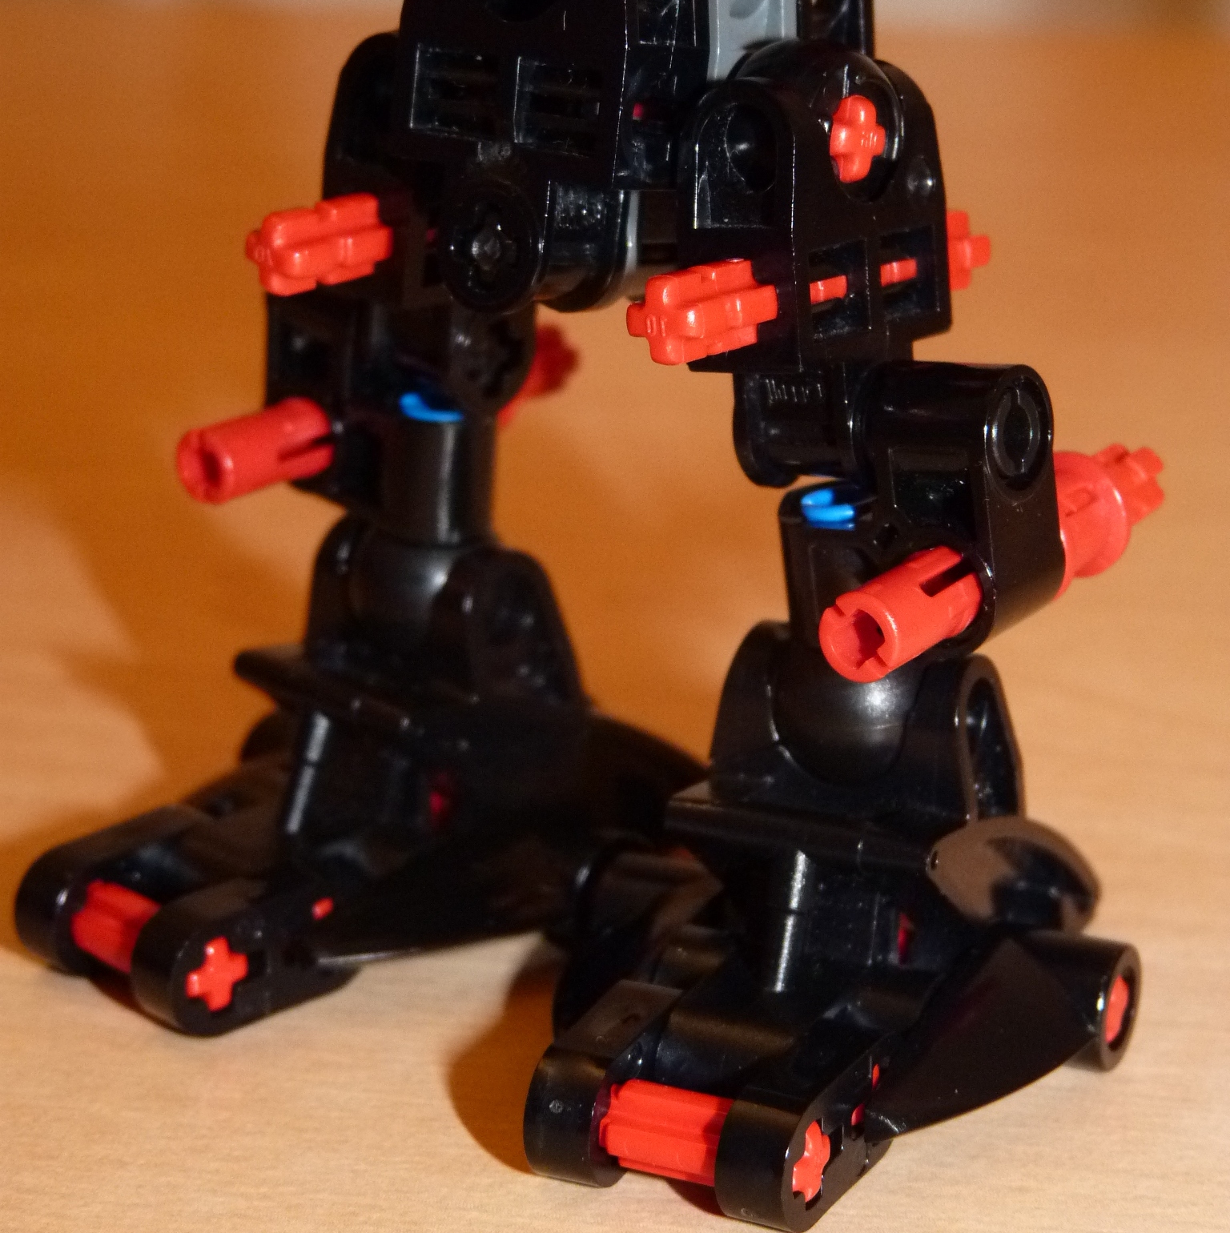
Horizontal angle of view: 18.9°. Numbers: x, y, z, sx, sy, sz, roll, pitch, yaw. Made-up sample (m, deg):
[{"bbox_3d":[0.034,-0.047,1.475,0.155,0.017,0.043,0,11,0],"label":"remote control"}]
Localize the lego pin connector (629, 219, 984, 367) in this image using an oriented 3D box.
[{"bbox_3d":[0.011,-0.019,0.207,0.005,0.005,0.032,4,13,35],"label":"lego pin connector"}]

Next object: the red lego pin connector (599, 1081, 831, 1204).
[{"bbox_3d":[0.004,0.029,0.208,0.015,0.005,0.005,9,18,26],"label":"red lego pin connector"}]

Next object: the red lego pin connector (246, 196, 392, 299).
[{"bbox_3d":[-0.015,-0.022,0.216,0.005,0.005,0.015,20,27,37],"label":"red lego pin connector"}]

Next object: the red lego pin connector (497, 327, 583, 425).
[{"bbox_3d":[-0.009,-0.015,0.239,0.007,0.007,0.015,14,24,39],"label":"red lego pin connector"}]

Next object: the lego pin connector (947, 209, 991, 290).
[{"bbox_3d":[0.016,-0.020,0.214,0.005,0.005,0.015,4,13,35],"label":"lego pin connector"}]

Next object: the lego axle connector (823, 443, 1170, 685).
[{"bbox_3d":[0.022,-0.003,0.208,0.007,0.007,0.031,12,23,33],"label":"lego axle connector"}]

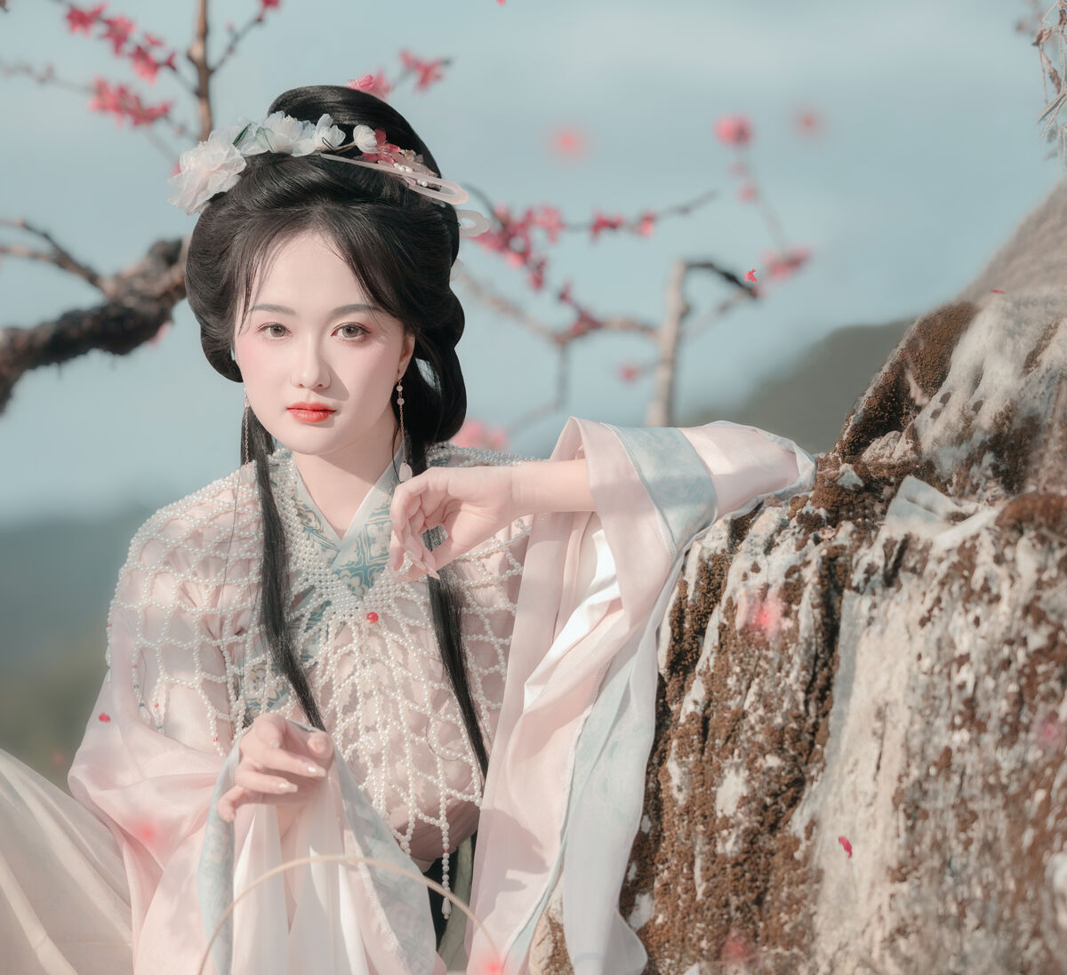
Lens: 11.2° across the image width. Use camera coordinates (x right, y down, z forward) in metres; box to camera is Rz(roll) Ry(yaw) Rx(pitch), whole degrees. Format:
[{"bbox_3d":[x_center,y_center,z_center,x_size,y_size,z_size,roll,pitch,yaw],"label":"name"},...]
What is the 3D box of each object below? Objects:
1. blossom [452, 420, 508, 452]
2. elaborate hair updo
[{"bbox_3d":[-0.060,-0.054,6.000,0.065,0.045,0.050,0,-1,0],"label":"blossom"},{"bbox_3d":[-0.162,-0.046,4.480,0.235,0.565,0.270,0,-1,15],"label":"elaborate hair updo"}]

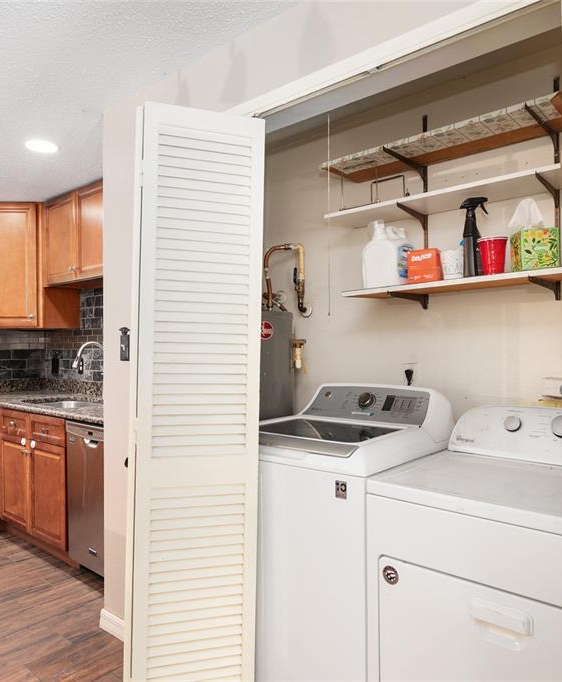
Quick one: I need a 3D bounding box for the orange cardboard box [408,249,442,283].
[{"bbox_3d":[0.519,-0.261,1.841,0.104,0.121,0.070,-1,-1,30],"label":"orange cardboard box"}]

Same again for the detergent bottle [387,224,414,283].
[{"bbox_3d":[0.467,-0.317,1.973,0.128,0.243,0.090,-1,-1,30],"label":"detergent bottle"}]

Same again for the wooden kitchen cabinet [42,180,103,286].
[{"bbox_3d":[-1.260,-0.697,3.503,0.950,0.612,0.325,-1,-2,41],"label":"wooden kitchen cabinet"}]

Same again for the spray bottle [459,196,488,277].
[{"bbox_3d":[0.645,-0.345,1.719,0.098,0.272,0.062,-1,-1,28],"label":"spray bottle"}]

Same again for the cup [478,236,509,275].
[{"bbox_3d":[0.690,-0.269,1.668,0.094,0.118,0.094,-1,-2,41],"label":"cup"}]

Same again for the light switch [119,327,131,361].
[{"bbox_3d":[-0.658,0.013,2.160,0.055,0.145,0.030,-1,-2,41],"label":"light switch"}]

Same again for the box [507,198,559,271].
[{"bbox_3d":[0.799,-0.328,1.624,0.110,0.228,0.110,-1,-1,9],"label":"box"}]

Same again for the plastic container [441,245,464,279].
[{"bbox_3d":[0.603,-0.264,1.793,0.085,0.118,0.085,-1,-2,41],"label":"plastic container"}]

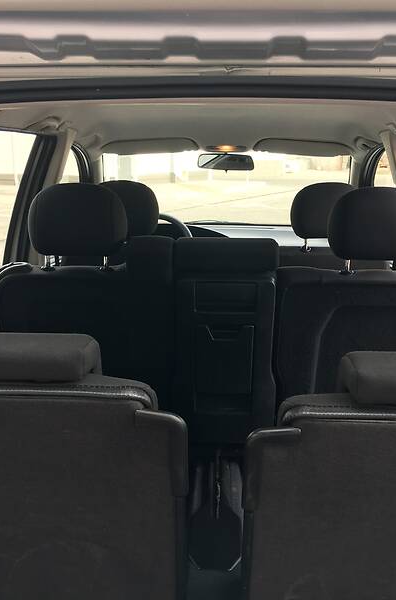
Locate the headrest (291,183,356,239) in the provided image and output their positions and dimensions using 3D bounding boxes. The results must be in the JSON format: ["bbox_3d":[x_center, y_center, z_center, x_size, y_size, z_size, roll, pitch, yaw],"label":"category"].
[{"bbox_3d":[0.455,-0.309,2.300,0.275,0.190,0.120,1,20,3],"label":"headrest"}]

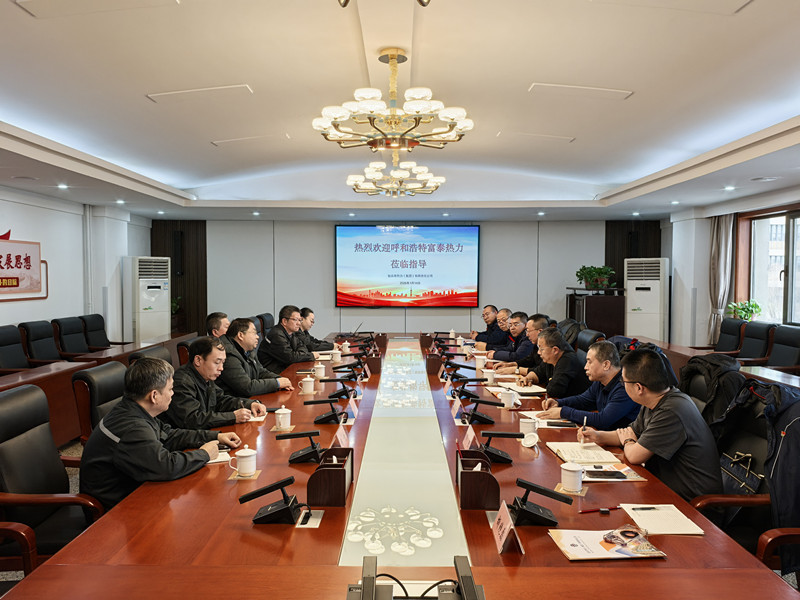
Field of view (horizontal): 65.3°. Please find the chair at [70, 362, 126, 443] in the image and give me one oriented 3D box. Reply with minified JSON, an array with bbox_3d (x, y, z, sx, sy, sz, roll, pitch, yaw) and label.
[{"bbox_3d":[-1.452,0.915,3.605,0.640,1.080,0.600,0,3,0],"label":"chair"}]

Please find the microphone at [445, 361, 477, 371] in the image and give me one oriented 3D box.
[{"bbox_3d":[0.524,0.546,5.124,0.215,0.030,0.030,15,2,0],"label":"microphone"}]

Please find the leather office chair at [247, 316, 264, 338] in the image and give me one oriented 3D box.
[{"bbox_3d":[-1.400,0.792,7.066,0.680,1.100,0.620,0,2,0],"label":"leather office chair"}]

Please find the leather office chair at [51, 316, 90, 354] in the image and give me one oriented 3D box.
[{"bbox_3d":[-3.609,0.781,7.348,0.680,1.100,0.620,0,2,0],"label":"leather office chair"}]

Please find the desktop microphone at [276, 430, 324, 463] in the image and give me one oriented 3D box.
[{"bbox_3d":[-0.457,0.657,2.821,0.205,0.135,0.105,0,2,0],"label":"desktop microphone"}]

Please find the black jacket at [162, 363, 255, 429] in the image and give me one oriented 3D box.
[{"bbox_3d":[-1.132,0.684,3.644,0.600,0.620,0.550,1,3,15],"label":"black jacket"}]

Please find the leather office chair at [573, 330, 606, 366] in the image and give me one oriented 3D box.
[{"bbox_3d":[1.478,0.831,5.663,0.630,1.080,0.600,0,3,0],"label":"leather office chair"}]

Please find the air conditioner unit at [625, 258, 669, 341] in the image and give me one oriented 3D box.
[{"bbox_3d":[3.615,0.317,9.158,0.550,1.835,0.375,2,3,33],"label":"air conditioner unit"}]

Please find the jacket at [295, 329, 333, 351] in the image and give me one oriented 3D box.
[{"bbox_3d":[-1.036,0.575,7.233,0.540,0.530,0.470,0,2,7],"label":"jacket"}]

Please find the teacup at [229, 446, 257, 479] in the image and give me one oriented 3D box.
[{"bbox_3d":[-0.680,0.693,2.714,0.122,0.134,0.095,0,2,0],"label":"teacup"}]

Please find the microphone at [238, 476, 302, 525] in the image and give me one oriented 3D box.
[{"bbox_3d":[-0.469,0.707,2.233,0.218,0.147,0.120,0,2,0],"label":"microphone"}]

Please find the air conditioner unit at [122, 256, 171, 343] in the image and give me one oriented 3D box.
[{"bbox_3d":[-3.445,0.319,8.580,0.355,1.815,0.500,2,3,38],"label":"air conditioner unit"}]

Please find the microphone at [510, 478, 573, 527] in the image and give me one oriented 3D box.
[{"bbox_3d":[0.507,0.708,2.228,0.222,0.145,0.120,0,2,0],"label":"microphone"}]

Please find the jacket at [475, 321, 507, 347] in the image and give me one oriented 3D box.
[{"bbox_3d":[1.172,0.555,7.472,0.500,0.600,0.500,0,2,0],"label":"jacket"}]

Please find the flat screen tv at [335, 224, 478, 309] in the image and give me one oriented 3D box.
[{"bbox_3d":[0.129,-0.543,10.186,2.340,1.360,0.080,0,2,0],"label":"flat screen tv"}]

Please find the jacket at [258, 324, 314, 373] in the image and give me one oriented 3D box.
[{"bbox_3d":[-1.130,0.546,6.231,0.540,0.590,0.510,0,2,8],"label":"jacket"}]

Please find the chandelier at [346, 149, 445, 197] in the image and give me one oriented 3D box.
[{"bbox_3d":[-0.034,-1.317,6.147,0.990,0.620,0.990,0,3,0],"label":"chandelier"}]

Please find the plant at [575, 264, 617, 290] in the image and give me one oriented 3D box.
[{"bbox_3d":[2.775,-0.321,8.835,0.560,0.350,0.450,0,2,0],"label":"plant"}]

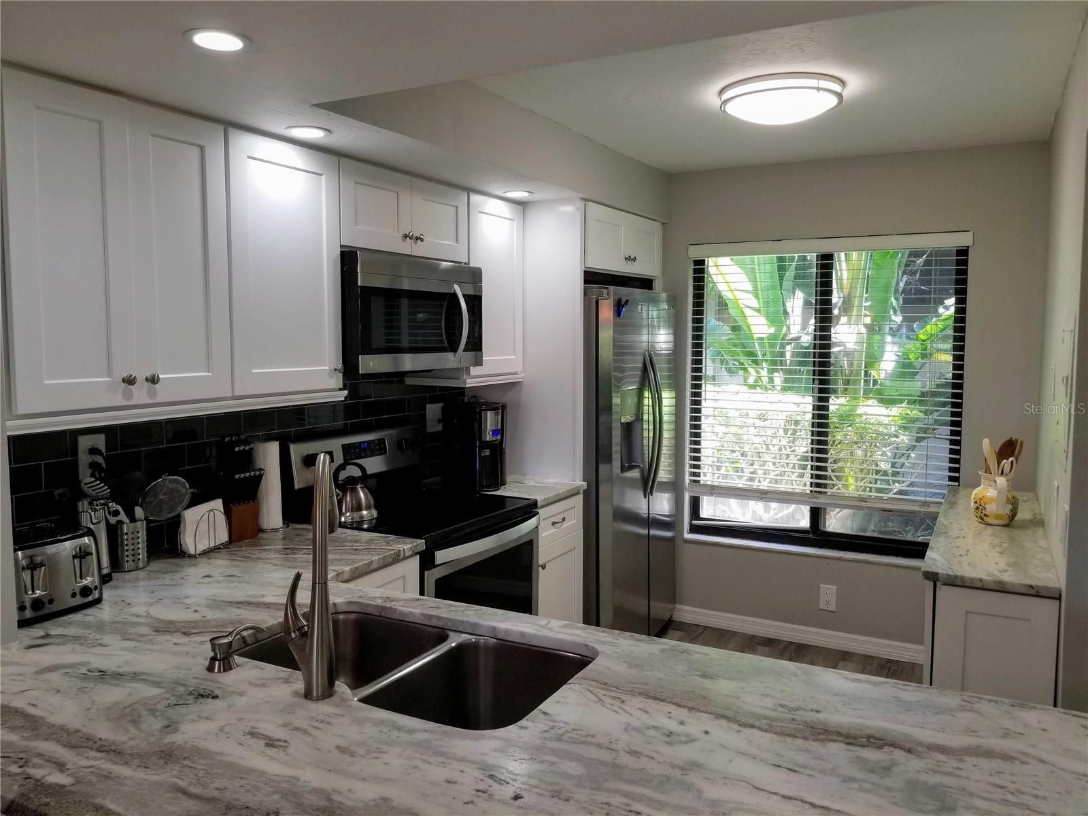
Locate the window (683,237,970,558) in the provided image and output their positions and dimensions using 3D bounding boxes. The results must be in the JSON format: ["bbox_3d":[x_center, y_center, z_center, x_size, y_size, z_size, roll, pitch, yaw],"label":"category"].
[{"bbox_3d":[1.381,-0.043,4.143,1.360,1.600,0.120,3,5,29],"label":"window"}]

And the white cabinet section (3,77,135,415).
[{"bbox_3d":[-1.258,-0.384,2.024,0.328,0.765,0.296,3,6,28],"label":"white cabinet section"}]

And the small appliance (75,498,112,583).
[{"bbox_3d":[-1.219,0.357,2.186,0.092,0.222,0.085,3,5,29],"label":"small appliance"}]

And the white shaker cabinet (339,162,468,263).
[{"bbox_3d":[-0.622,-0.703,3.051,0.337,0.294,0.763,3,6,28],"label":"white shaker cabinet"}]

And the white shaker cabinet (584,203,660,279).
[{"bbox_3d":[0.139,-0.807,4.130,0.628,0.284,0.961,3,6,28],"label":"white shaker cabinet"}]

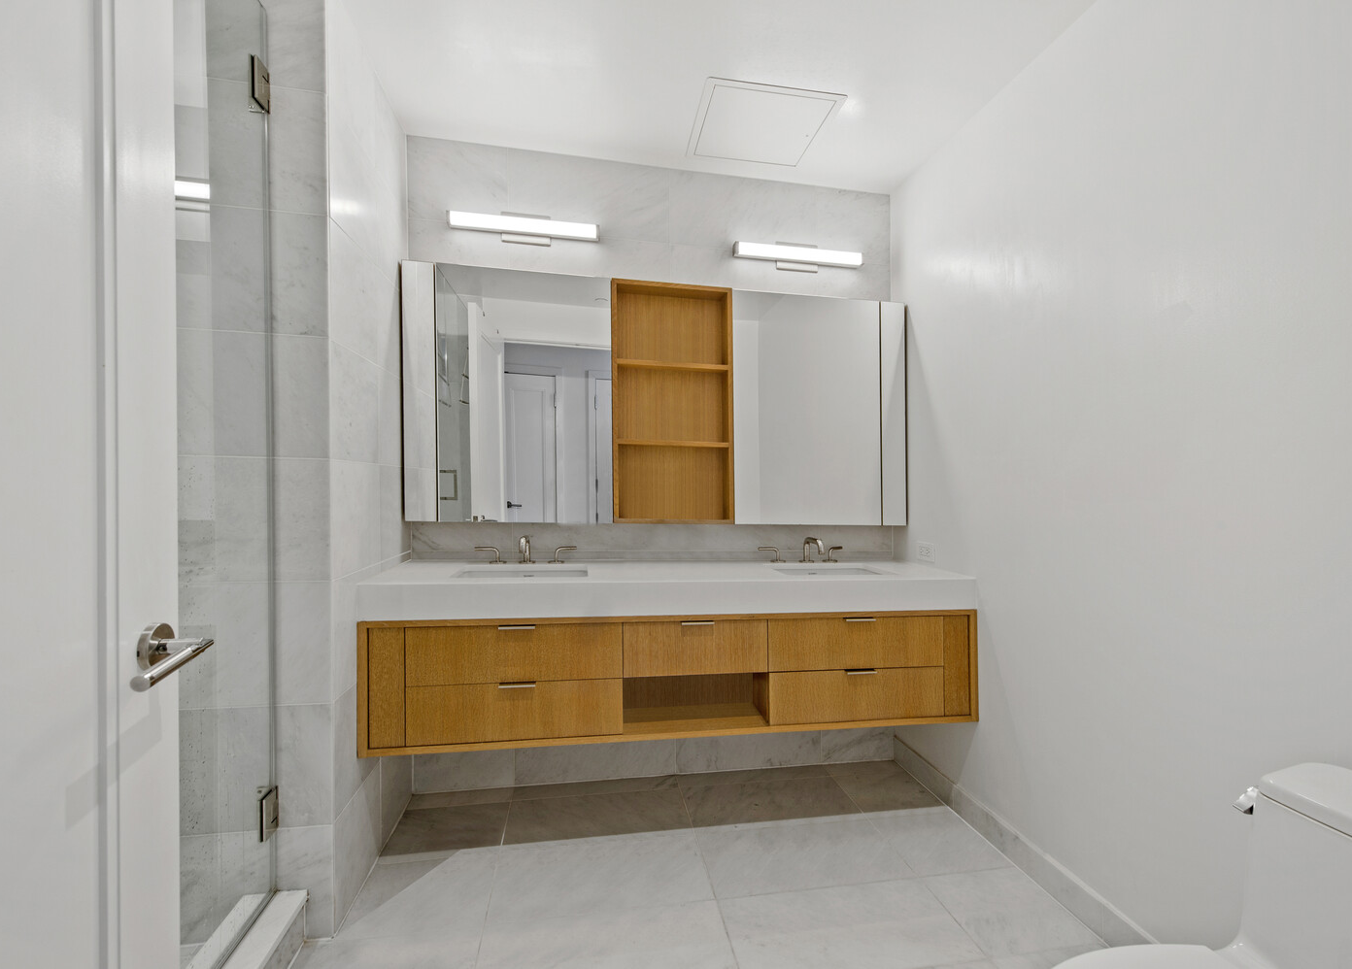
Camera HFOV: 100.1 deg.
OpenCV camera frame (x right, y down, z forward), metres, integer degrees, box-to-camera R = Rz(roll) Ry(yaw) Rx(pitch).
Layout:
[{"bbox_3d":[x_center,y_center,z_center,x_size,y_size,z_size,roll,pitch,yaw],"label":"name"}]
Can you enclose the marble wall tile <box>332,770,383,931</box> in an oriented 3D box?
[{"bbox_3d":[-0.890,0.996,1.584,0.012,0.285,0.340,0,0,-10],"label":"marble wall tile"}]

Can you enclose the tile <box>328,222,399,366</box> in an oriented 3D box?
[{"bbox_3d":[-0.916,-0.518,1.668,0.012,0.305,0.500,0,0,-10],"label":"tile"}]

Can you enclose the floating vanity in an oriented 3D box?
[{"bbox_3d":[0.022,0.541,2.000,1.935,0.484,0.512,0,0,-10],"label":"floating vanity"}]

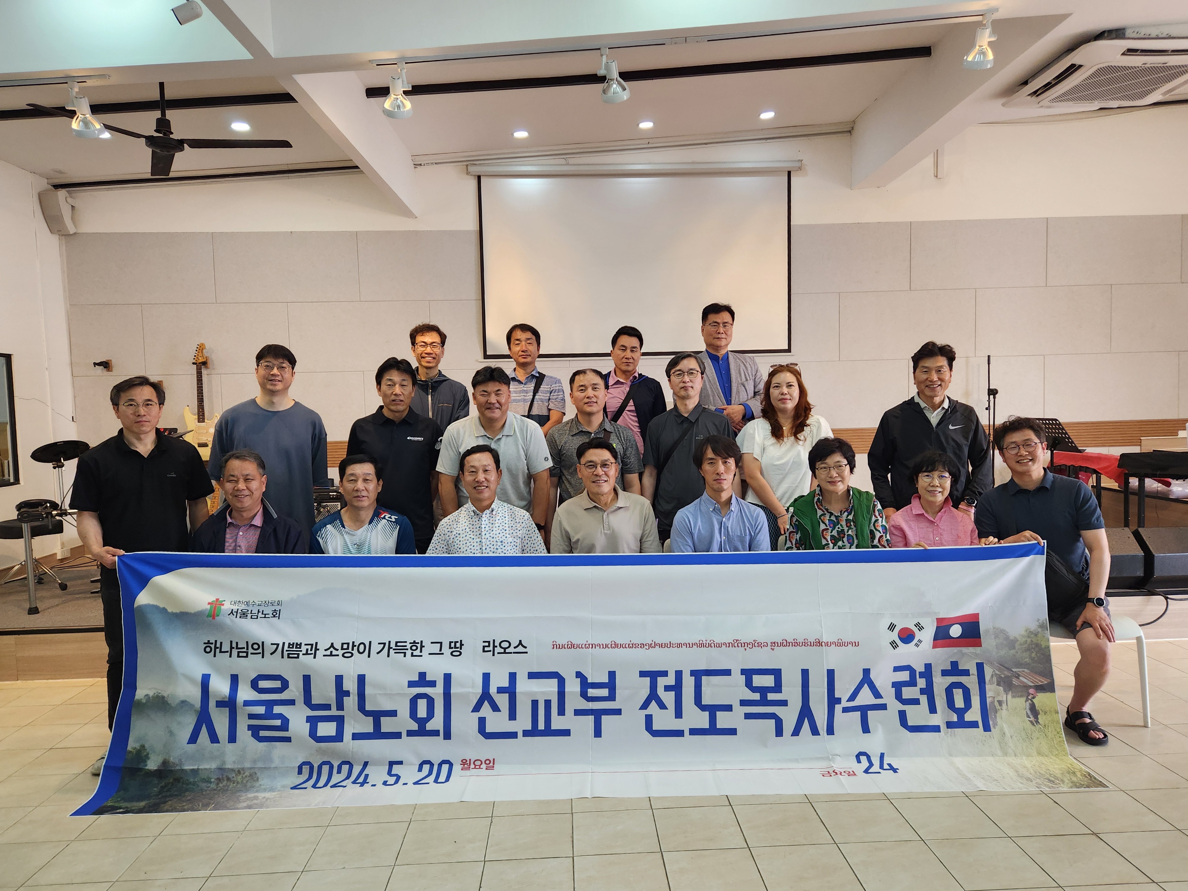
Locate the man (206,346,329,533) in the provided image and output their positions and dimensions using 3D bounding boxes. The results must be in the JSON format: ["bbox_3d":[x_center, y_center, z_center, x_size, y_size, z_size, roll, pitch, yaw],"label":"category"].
[{"bbox_3d":[-1.669,0.394,4.108,0.560,1.845,0.330,-2,3,-14],"label":"man"}]

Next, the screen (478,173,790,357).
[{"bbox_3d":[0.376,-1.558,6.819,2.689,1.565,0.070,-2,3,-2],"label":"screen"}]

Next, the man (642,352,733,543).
[{"bbox_3d":[0.509,0.382,4.201,0.510,1.748,0.320,-1,3,2],"label":"man"}]

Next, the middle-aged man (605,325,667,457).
[{"bbox_3d":[0.230,0.095,4.876,0.500,1.664,0.320,-1,3,4],"label":"middle-aged man"}]

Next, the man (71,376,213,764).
[{"bbox_3d":[-1.933,0.531,3.422,0.530,1.657,0.360,-3,3,-19],"label":"man"}]

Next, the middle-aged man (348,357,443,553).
[{"bbox_3d":[-0.952,0.443,3.842,0.490,1.723,0.310,-2,3,-9],"label":"middle-aged man"}]

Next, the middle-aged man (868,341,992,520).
[{"bbox_3d":[1.658,0.366,3.876,0.580,1.739,0.340,-1,3,14],"label":"middle-aged man"}]

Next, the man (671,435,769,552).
[{"bbox_3d":[0.593,0.621,3.544,0.500,1.320,0.720,-1,3,3],"label":"man"}]

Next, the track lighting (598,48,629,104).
[{"bbox_3d":[0.093,-1.712,3.664,0.130,0.220,0.160,-1,3,6],"label":"track lighting"}]

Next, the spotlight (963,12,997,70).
[{"bbox_3d":[1.870,-1.960,3.828,0.135,0.240,0.160,-2,3,-8],"label":"spotlight"}]

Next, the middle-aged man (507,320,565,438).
[{"bbox_3d":[-0.395,0.108,4.719,0.480,1.665,0.310,-2,3,-2],"label":"middle-aged man"}]

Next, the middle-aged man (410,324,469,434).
[{"bbox_3d":[-0.945,0.122,4.657,0.480,1.673,0.310,-2,3,-8],"label":"middle-aged man"}]

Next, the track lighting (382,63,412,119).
[{"bbox_3d":[-0.899,-1.618,3.607,0.130,0.220,0.160,-1,3,1],"label":"track lighting"}]

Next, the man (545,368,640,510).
[{"bbox_3d":[0.010,0.443,4.032,0.500,1.653,0.330,-2,3,-2],"label":"man"}]

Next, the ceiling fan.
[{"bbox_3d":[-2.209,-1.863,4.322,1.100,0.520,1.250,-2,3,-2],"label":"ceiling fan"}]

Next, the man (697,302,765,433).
[{"bbox_3d":[0.764,0.023,4.825,0.540,1.785,0.340,-1,3,6],"label":"man"}]

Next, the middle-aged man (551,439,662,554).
[{"bbox_3d":[0.064,0.641,3.524,0.550,1.325,0.680,-2,3,-1],"label":"middle-aged man"}]

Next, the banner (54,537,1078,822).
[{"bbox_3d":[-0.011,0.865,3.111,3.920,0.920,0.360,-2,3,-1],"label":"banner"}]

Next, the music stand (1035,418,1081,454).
[{"bbox_3d":[3.411,0.294,5.926,0.420,0.993,0.480,-2,3,-2],"label":"music stand"}]

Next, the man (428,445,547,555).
[{"bbox_3d":[-0.461,0.661,3.502,0.560,1.314,0.680,-2,3,-5],"label":"man"}]

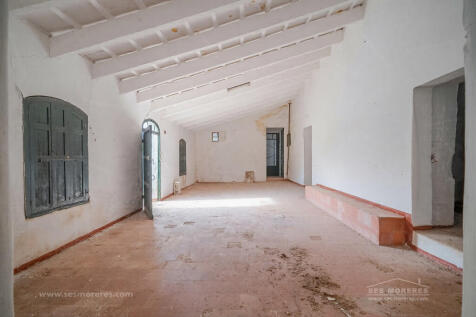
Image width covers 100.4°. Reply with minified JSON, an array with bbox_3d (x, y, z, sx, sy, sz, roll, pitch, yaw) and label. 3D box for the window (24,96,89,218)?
[{"bbox_3d":[-2.290,-0.057,2.590,0.080,1.430,0.880,0,0,2],"label":"window"}]

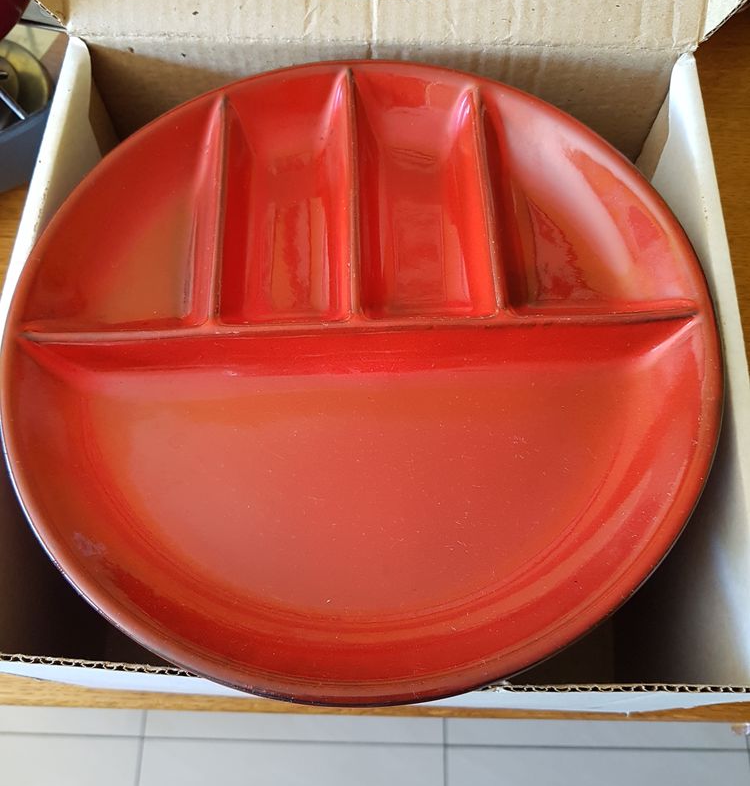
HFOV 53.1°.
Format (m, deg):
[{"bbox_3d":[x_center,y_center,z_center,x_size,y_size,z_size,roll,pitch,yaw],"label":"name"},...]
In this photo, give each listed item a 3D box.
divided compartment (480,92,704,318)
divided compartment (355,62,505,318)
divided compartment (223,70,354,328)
[{"bbox_3d":[0.077,-0.073,0.293,0.067,0.020,0.108,-2,65,0],"label":"divided compartment"},{"bbox_3d":[0.017,-0.076,0.296,0.051,0.020,0.118,-2,65,0],"label":"divided compartment"},{"bbox_3d":[-0.034,-0.075,0.297,0.051,0.020,0.118,-2,65,0],"label":"divided compartment"}]

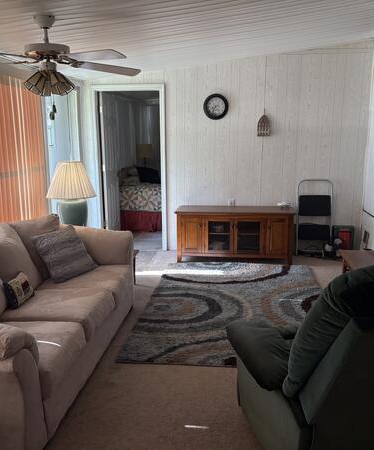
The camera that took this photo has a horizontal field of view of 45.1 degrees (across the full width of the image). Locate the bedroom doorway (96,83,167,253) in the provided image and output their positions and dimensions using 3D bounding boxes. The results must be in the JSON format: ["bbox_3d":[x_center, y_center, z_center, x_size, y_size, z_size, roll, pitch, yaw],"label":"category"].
[{"bbox_3d":[-0.704,-0.704,5.769,0.894,2.098,0.130,1,12,6],"label":"bedroom doorway"}]

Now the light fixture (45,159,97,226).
[{"bbox_3d":[-1.055,-0.220,4.203,0.482,0.738,0.482,1,12,6],"label":"light fixture"}]

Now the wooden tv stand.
[{"bbox_3d":[0.569,0.115,5.437,1.376,0.611,0.471,1,12,6],"label":"wooden tv stand"}]

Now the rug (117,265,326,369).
[{"bbox_3d":[0.469,0.690,4.109,1.637,0.020,2.379,1,12,6],"label":"rug"}]

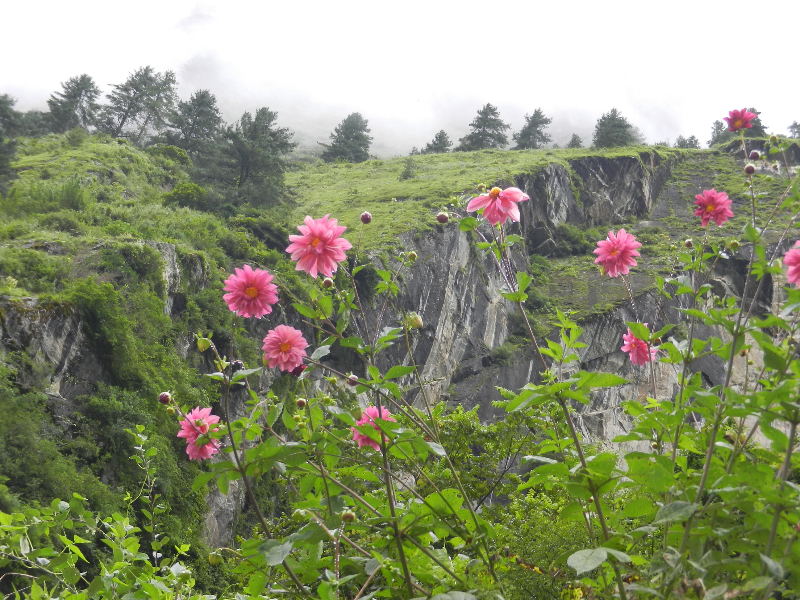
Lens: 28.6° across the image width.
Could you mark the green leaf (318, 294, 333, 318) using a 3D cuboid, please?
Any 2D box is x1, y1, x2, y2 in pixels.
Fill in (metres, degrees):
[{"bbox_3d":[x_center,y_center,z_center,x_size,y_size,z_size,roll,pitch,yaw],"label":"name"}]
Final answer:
[{"bbox_3d":[-0.140,0.012,2.950,0.026,0.045,0.030,0,-5,0],"label":"green leaf"}]

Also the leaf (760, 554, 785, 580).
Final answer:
[{"bbox_3d":[0.675,0.485,2.850,0.043,0.047,0.035,0,-5,0],"label":"leaf"}]

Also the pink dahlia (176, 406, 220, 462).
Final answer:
[{"bbox_3d":[-0.385,0.255,3.000,0.092,0.100,0.055,2,-1,-24],"label":"pink dahlia"}]

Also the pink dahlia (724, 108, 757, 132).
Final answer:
[{"bbox_3d":[0.704,-0.371,3.250,0.068,0.062,0.050,-1,-27,6],"label":"pink dahlia"}]

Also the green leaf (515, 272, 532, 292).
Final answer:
[{"bbox_3d":[0.232,-0.035,2.950,0.034,0.041,0.028,0,-5,0],"label":"green leaf"}]

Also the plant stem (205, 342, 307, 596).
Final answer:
[{"bbox_3d":[-0.271,0.318,2.950,0.192,0.477,0.110,0,-5,0],"label":"plant stem"}]

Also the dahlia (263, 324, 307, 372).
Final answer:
[{"bbox_3d":[-0.215,0.091,2.950,0.086,0.090,0.050,0,-6,3],"label":"dahlia"}]

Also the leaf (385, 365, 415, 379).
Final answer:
[{"bbox_3d":[-0.001,0.134,2.950,0.056,0.026,0.040,0,-5,0],"label":"leaf"}]

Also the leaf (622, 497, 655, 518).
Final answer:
[{"bbox_3d":[0.440,0.383,2.900,0.059,0.041,0.045,0,-5,0],"label":"leaf"}]

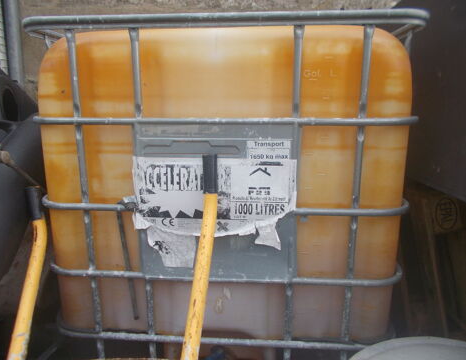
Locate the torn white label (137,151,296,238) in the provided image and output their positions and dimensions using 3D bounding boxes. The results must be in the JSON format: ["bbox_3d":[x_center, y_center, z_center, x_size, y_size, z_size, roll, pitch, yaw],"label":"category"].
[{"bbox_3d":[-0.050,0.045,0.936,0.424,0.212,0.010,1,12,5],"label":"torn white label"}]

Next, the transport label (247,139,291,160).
[{"bbox_3d":[0.090,-0.074,0.895,0.108,0.051,0.006,1,12,5],"label":"transport label"}]

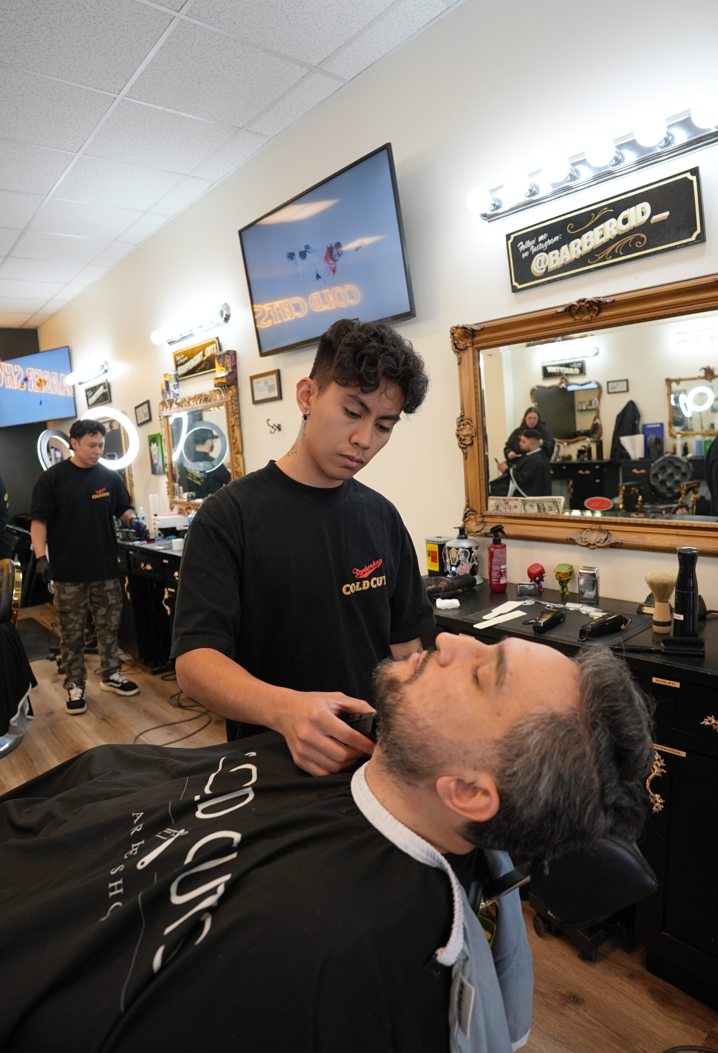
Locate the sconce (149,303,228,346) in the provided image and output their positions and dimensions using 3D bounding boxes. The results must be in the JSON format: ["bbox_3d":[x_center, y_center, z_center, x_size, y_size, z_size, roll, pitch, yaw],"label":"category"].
[{"bbox_3d":[-1.117,-1.314,3.880,0.165,0.125,0.870,-12,11,-40],"label":"sconce"}]

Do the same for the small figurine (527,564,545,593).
[{"bbox_3d":[0.661,0.184,2.189,0.064,0.103,0.060,-9,10,-22],"label":"small figurine"}]

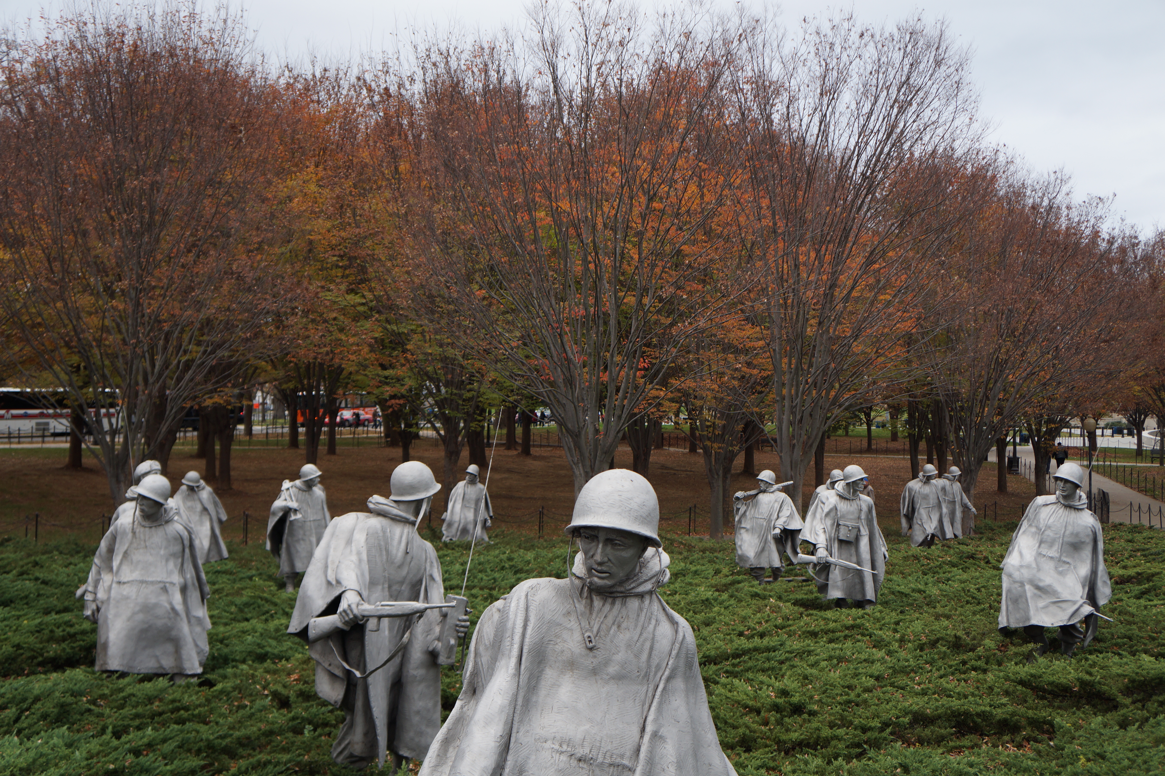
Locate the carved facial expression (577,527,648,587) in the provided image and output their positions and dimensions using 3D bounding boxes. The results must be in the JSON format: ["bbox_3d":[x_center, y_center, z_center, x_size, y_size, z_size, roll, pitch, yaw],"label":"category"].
[{"bbox_3d":[0.093,0.549,4.520,0.195,0.210,0.150,9,8,27],"label":"carved facial expression"}]

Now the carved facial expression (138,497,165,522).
[{"bbox_3d":[-4.111,1.157,13.250,0.210,0.260,0.210,-2,-3,40],"label":"carved facial expression"}]

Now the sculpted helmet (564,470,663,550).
[{"bbox_3d":[0.101,0.393,4.600,0.310,0.230,0.350,10,5,27],"label":"sculpted helmet"}]

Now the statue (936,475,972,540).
[{"bbox_3d":[9.887,3.142,36.800,1.050,1.780,0.750,0,-2,-6],"label":"statue"}]

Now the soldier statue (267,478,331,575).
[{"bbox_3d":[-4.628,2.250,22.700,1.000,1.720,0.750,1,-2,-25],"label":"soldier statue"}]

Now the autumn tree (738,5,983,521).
[{"bbox_3d":[8.198,-3.554,41.000,7.500,15.200,7.200,0,-2,0],"label":"autumn tree"}]

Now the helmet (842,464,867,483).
[{"bbox_3d":[3.894,1.230,19.900,0.350,0.245,0.300,-17,-12,33],"label":"helmet"}]

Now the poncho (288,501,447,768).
[{"bbox_3d":[-1.432,1.637,9.250,1.050,1.780,0.880,2,-3,-42],"label":"poncho"}]

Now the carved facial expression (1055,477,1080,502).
[{"bbox_3d":[5.285,1.105,15.150,0.200,0.270,0.220,2,-3,-43],"label":"carved facial expression"}]

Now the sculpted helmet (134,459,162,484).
[{"bbox_3d":[-5.313,1.040,17.000,0.330,0.230,0.290,-7,0,12],"label":"sculpted helmet"}]

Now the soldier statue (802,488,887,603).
[{"bbox_3d":[3.745,2.207,19.900,1.150,1.830,0.800,0,-2,-10],"label":"soldier statue"}]

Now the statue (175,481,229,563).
[{"bbox_3d":[-7.376,2.551,26.800,0.970,1.700,0.750,-1,-2,20],"label":"statue"}]

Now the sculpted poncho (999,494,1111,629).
[{"bbox_3d":[5.158,1.895,15.200,1.150,1.480,0.800,-1,-2,23],"label":"sculpted poncho"}]

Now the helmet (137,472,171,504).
[{"bbox_3d":[-4.135,0.969,13.400,0.310,0.230,0.360,17,4,37],"label":"helmet"}]

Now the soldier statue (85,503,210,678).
[{"bbox_3d":[-4.201,1.907,13.400,1.180,1.800,0.780,0,-2,-6],"label":"soldier statue"}]

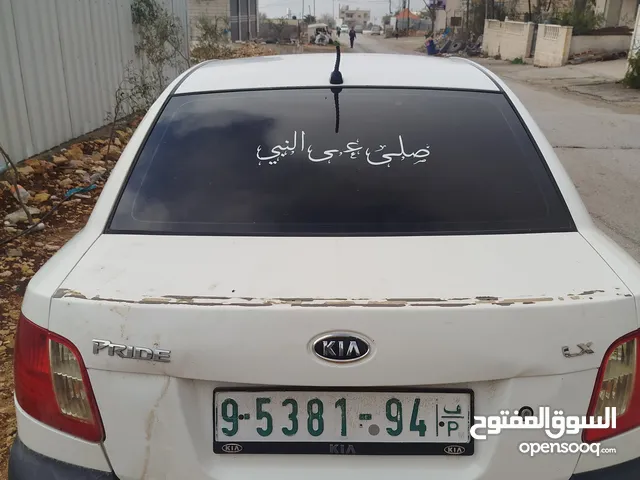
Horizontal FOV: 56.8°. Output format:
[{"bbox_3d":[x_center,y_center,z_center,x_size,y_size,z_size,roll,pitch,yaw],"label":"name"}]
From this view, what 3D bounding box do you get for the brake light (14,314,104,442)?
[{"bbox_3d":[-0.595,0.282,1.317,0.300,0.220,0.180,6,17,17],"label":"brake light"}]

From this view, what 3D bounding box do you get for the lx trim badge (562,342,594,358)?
[{"bbox_3d":[0.527,0.225,1.205,0.068,0.025,0.008,-4,3,-10],"label":"lx trim badge"}]

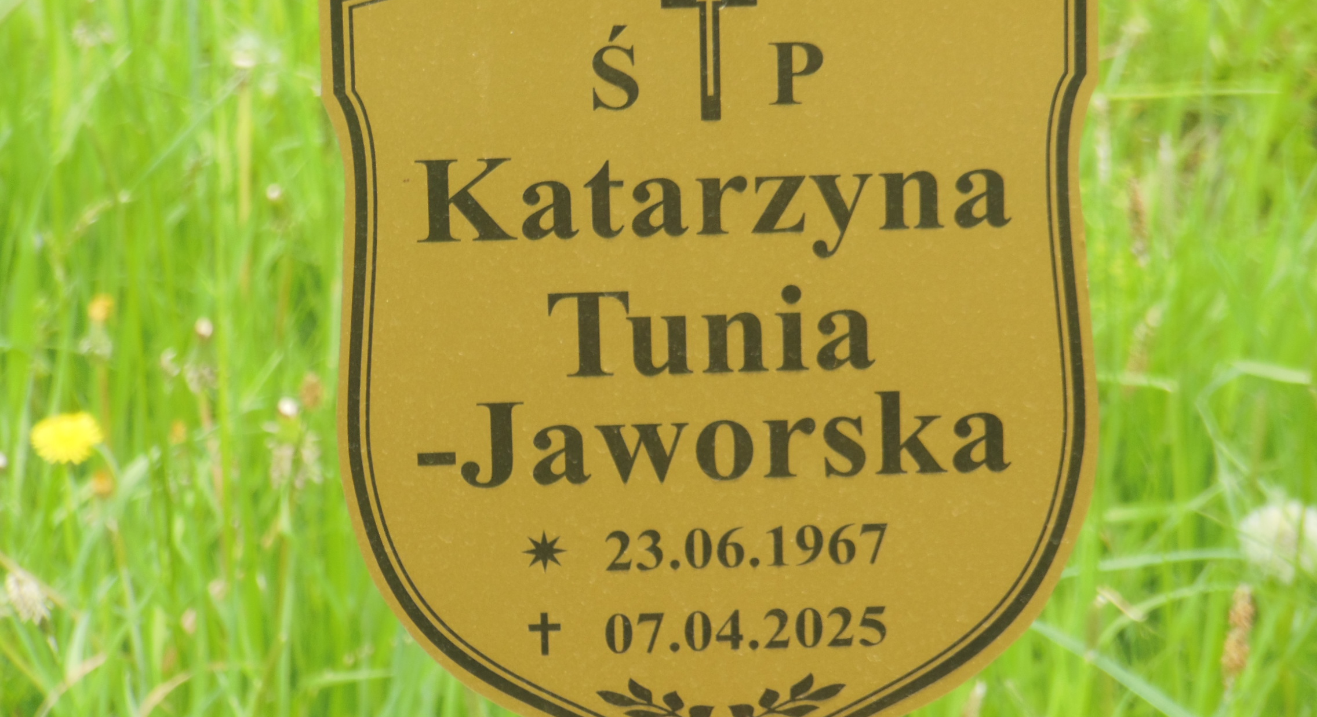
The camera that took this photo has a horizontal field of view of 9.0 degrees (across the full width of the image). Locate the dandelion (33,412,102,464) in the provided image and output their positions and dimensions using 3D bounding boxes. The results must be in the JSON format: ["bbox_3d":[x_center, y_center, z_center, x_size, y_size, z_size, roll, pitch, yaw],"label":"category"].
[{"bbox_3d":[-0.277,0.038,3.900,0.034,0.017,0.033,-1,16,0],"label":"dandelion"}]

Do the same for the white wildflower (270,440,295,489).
[{"bbox_3d":[-0.176,0.050,3.900,0.012,0.020,0.012,-1,16,0],"label":"white wildflower"}]

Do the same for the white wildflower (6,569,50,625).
[{"bbox_3d":[-0.276,0.105,3.650,0.021,0.021,0.019,-1,16,0],"label":"white wildflower"}]

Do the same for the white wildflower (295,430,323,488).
[{"bbox_3d":[-0.164,0.047,3.900,0.013,0.025,0.013,-1,16,0],"label":"white wildflower"}]

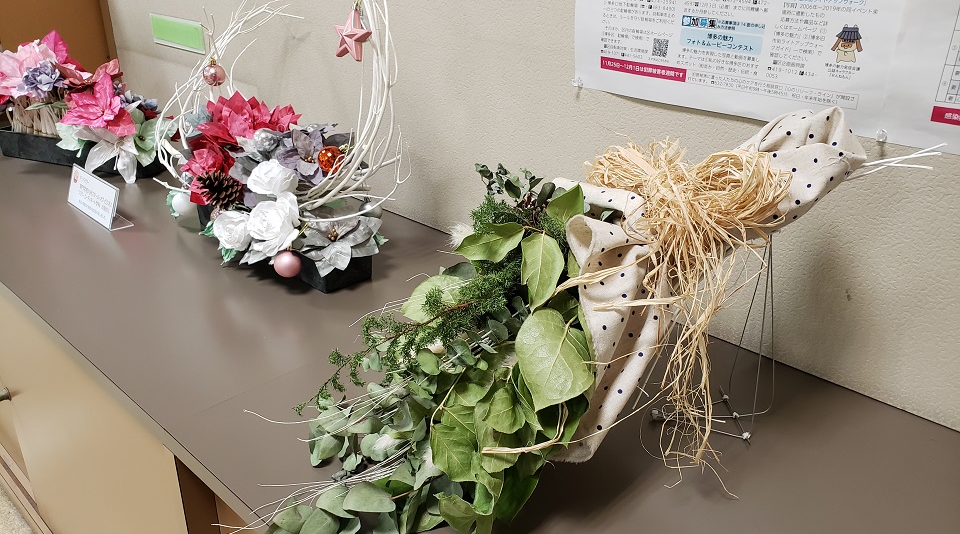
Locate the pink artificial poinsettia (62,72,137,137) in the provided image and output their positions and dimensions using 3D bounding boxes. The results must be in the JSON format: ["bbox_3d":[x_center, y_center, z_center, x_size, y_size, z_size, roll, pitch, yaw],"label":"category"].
[{"bbox_3d":[-0.585,-0.250,1.104,0.105,0.090,0.065,-1,24,-7],"label":"pink artificial poinsettia"}]

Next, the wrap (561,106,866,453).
[{"bbox_3d":[0.166,0.008,0.538,0.227,0.245,0.115,-10,27,-25],"label":"wrap"}]

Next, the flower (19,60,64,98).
[{"bbox_3d":[-0.702,-0.302,1.155,0.070,0.056,0.055,1,24,-3],"label":"flower"}]

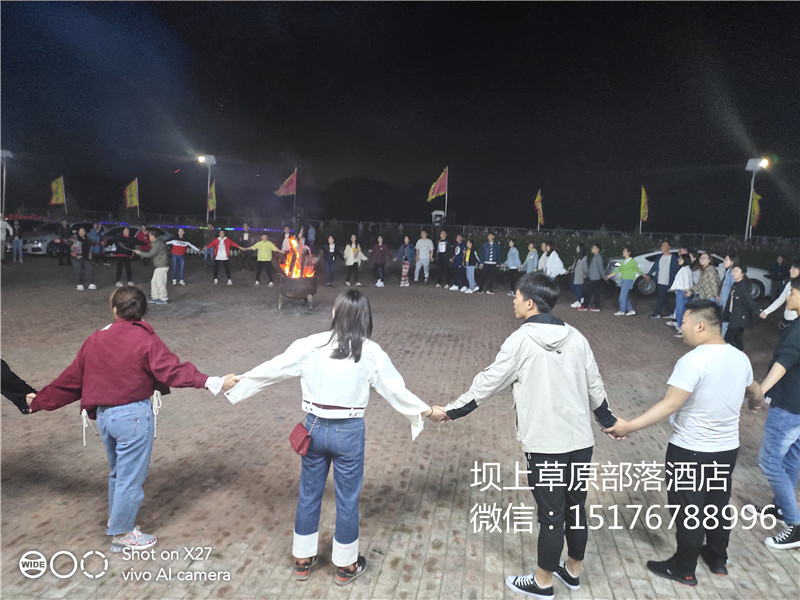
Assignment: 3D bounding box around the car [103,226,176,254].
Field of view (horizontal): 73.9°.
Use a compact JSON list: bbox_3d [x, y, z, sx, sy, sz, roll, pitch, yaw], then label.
[{"bbox_3d":[-12.884,-2.769,26.018,1.800,1.460,4.600,3,8,12],"label":"car"}]

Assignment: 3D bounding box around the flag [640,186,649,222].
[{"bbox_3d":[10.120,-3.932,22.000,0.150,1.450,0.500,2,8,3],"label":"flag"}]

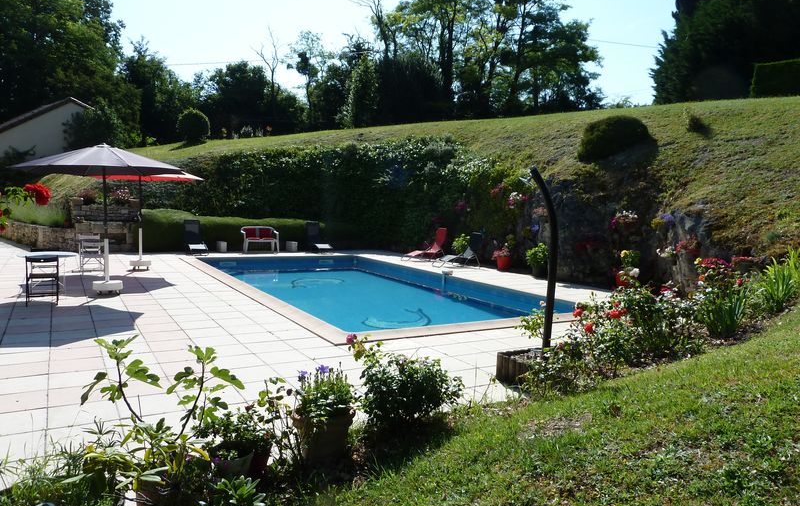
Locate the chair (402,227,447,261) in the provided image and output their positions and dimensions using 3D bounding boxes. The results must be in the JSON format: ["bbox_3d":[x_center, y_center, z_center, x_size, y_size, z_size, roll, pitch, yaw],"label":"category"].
[{"bbox_3d":[0.761,-0.278,18.055,1.250,1.000,0.620,0,5,-18],"label":"chair"}]

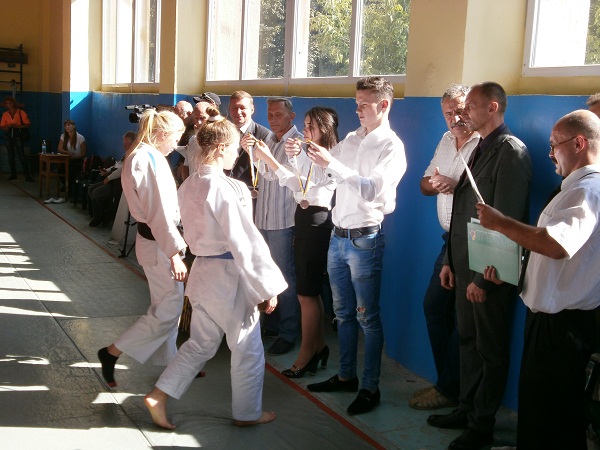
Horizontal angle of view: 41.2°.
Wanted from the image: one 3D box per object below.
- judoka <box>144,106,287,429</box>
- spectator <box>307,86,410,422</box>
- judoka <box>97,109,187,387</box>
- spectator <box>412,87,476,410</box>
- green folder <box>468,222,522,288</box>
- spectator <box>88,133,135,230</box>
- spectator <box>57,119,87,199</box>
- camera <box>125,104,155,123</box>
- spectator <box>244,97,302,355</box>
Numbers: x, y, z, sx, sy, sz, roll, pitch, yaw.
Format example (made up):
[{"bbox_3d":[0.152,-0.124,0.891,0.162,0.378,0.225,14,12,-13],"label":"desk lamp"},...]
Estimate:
[{"bbox_3d":[-0.417,0.214,3.996,0.650,1.560,0.480,-3,10,-33],"label":"judoka"},{"bbox_3d":[0.326,0.082,4.408,0.580,1.770,0.500,-4,10,-37],"label":"spectator"},{"bbox_3d":[-0.849,0.120,4.596,0.650,1.540,0.450,-1,9,-26],"label":"judoka"},{"bbox_3d":[0.819,0.119,4.407,0.400,1.740,0.520,-5,11,-42],"label":"spectator"},{"bbox_3d":[0.812,0.123,3.330,0.025,0.210,0.290,-14,18,-30],"label":"green folder"},{"bbox_3d":[-2.326,-0.594,10.324,0.800,1.220,0.500,-2,9,-28],"label":"spectator"},{"bbox_3d":[-3.734,-1.058,12.949,0.480,1.280,0.680,8,10,33],"label":"spectator"},{"bbox_3d":[-1.625,-1.135,8.150,0.360,0.200,0.160,-2,9,-31],"label":"camera"},{"bbox_3d":[-0.171,-0.020,5.295,0.360,1.680,0.520,-5,11,-44],"label":"spectator"}]

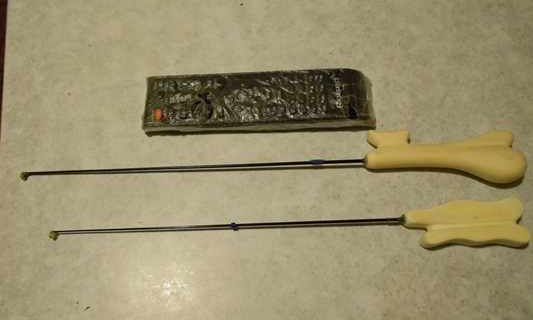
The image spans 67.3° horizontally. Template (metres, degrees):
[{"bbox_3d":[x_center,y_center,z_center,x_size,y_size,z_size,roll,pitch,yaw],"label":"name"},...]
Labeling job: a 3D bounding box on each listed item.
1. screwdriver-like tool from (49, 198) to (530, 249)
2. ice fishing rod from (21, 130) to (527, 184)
[{"bbox_3d":[0.010,0.055,0.324,0.390,0.024,0.038,-2,72,3],"label":"screwdriver-like tool"},{"bbox_3d":[-0.004,0.001,0.340,0.432,0.027,0.048,-2,72,3],"label":"ice fishing rod"}]

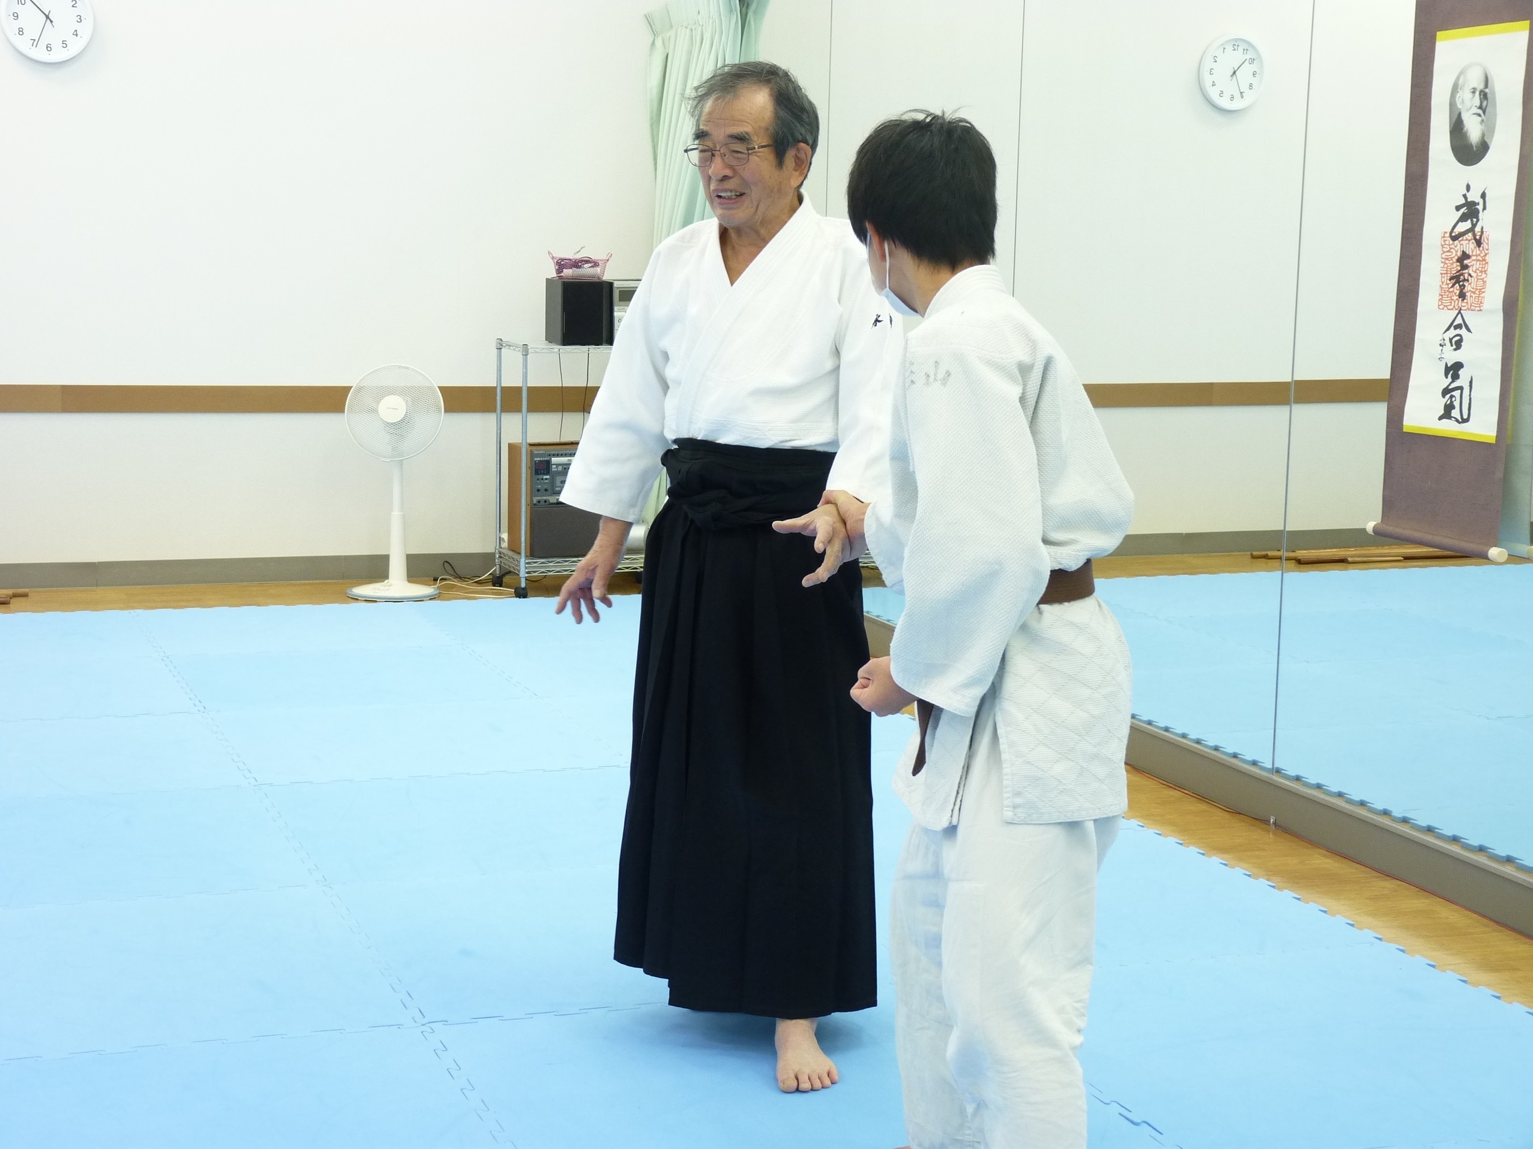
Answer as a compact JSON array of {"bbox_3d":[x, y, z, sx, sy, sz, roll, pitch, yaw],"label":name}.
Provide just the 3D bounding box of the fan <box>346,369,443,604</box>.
[{"bbox_3d":[-1.422,-0.362,9.991,0.375,0.885,0.365,2,8,7],"label":"fan"}]

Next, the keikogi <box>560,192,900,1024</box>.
[{"bbox_3d":[-0.051,0.062,4.606,0.570,1.430,0.430,5,9,22],"label":"keikogi"}]

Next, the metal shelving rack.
[{"bbox_3d":[-0.713,-0.420,10.202,0.610,0.975,0.345,-2,9,-20],"label":"metal shelving rack"}]

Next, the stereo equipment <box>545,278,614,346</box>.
[{"bbox_3d":[-0.727,-1.015,10.127,0.180,0.245,0.205,-2,9,-20],"label":"stereo equipment"}]

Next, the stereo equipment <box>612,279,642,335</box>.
[{"bbox_3d":[-0.541,-1.018,10.194,0.210,0.240,0.250,-2,9,-20],"label":"stereo equipment"}]

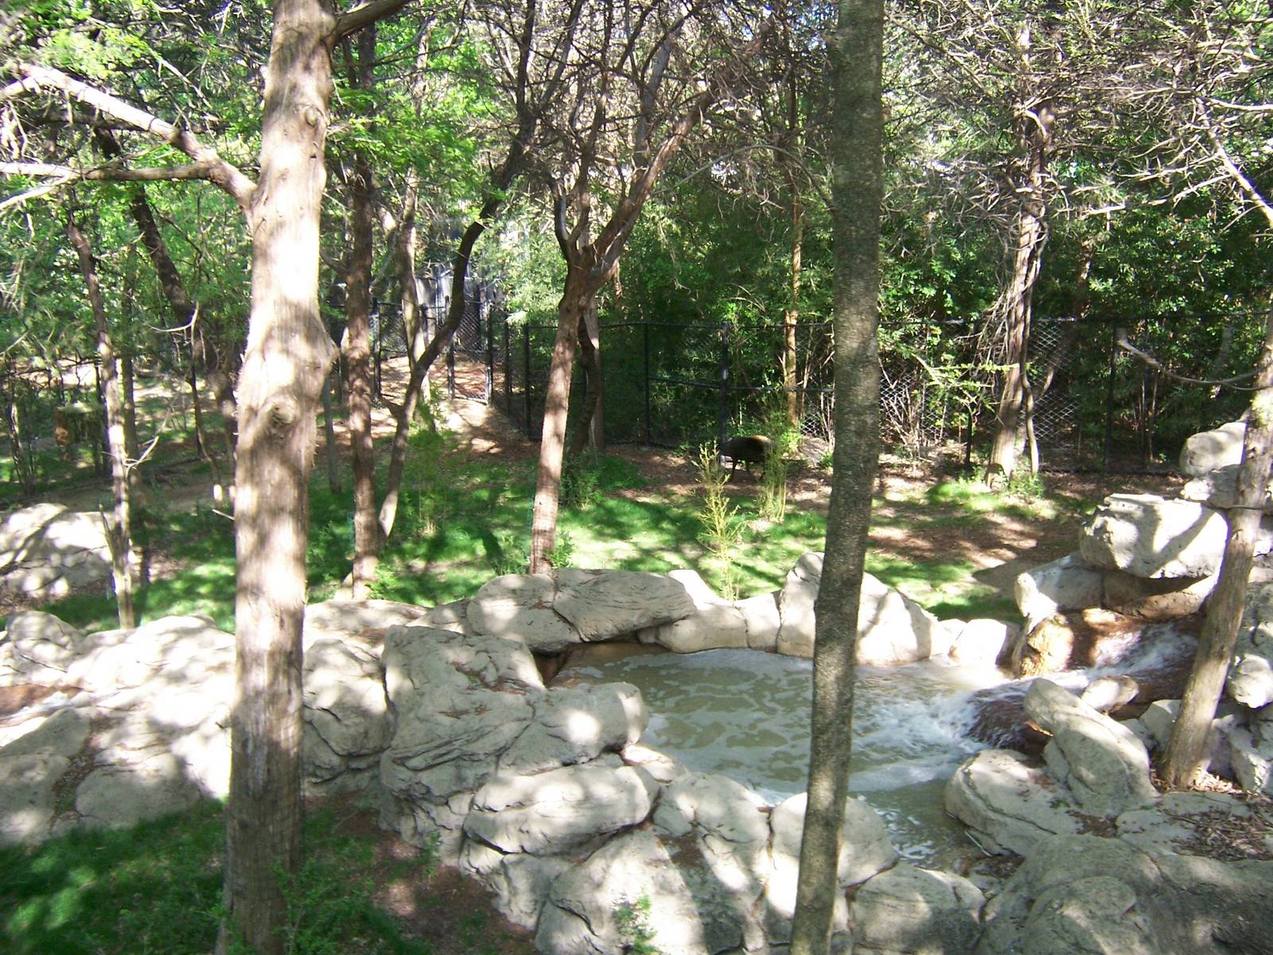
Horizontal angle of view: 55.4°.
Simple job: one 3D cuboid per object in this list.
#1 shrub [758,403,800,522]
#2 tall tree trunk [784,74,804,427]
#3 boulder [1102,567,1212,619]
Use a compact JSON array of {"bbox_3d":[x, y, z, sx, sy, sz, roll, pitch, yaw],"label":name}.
[{"bbox_3d":[1.844,-0.201,15.700,0.550,1.550,0.500,1,10,7],"label":"shrub"},{"bbox_3d":[2.890,-3.973,22.300,0.360,6.900,0.330,1,10,7],"label":"tall tree trunk"},{"bbox_3d":[4.806,1.065,11.200,1.100,0.500,0.750,4,10,24],"label":"boulder"}]

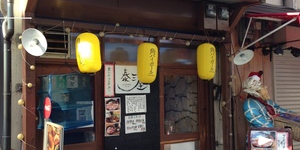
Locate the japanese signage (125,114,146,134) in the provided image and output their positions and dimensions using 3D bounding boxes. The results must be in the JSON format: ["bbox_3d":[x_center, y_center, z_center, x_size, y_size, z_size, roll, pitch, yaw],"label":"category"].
[{"bbox_3d":[-0.162,0.581,4.477,0.303,0.208,0.006,1,-3,-40],"label":"japanese signage"}]

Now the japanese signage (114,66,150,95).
[{"bbox_3d":[-0.189,0.051,4.477,0.510,0.335,0.015,1,-3,-40],"label":"japanese signage"}]

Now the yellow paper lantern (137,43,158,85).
[{"bbox_3d":[-0.025,-0.133,4.372,0.240,0.475,0.240,-1,-2,0],"label":"yellow paper lantern"}]

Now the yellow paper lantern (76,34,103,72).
[{"bbox_3d":[-0.628,-0.224,3.938,0.250,0.450,0.250,-5,-2,0],"label":"yellow paper lantern"}]

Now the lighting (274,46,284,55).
[{"bbox_3d":[1.882,-0.352,5.550,0.115,0.125,0.125,1,-3,-35],"label":"lighting"}]

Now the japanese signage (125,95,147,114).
[{"bbox_3d":[-0.155,0.345,4.495,0.304,0.210,0.006,1,-3,-40],"label":"japanese signage"}]

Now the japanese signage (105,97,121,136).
[{"bbox_3d":[-0.412,0.473,4.272,0.205,0.427,0.008,1,-3,-40],"label":"japanese signage"}]

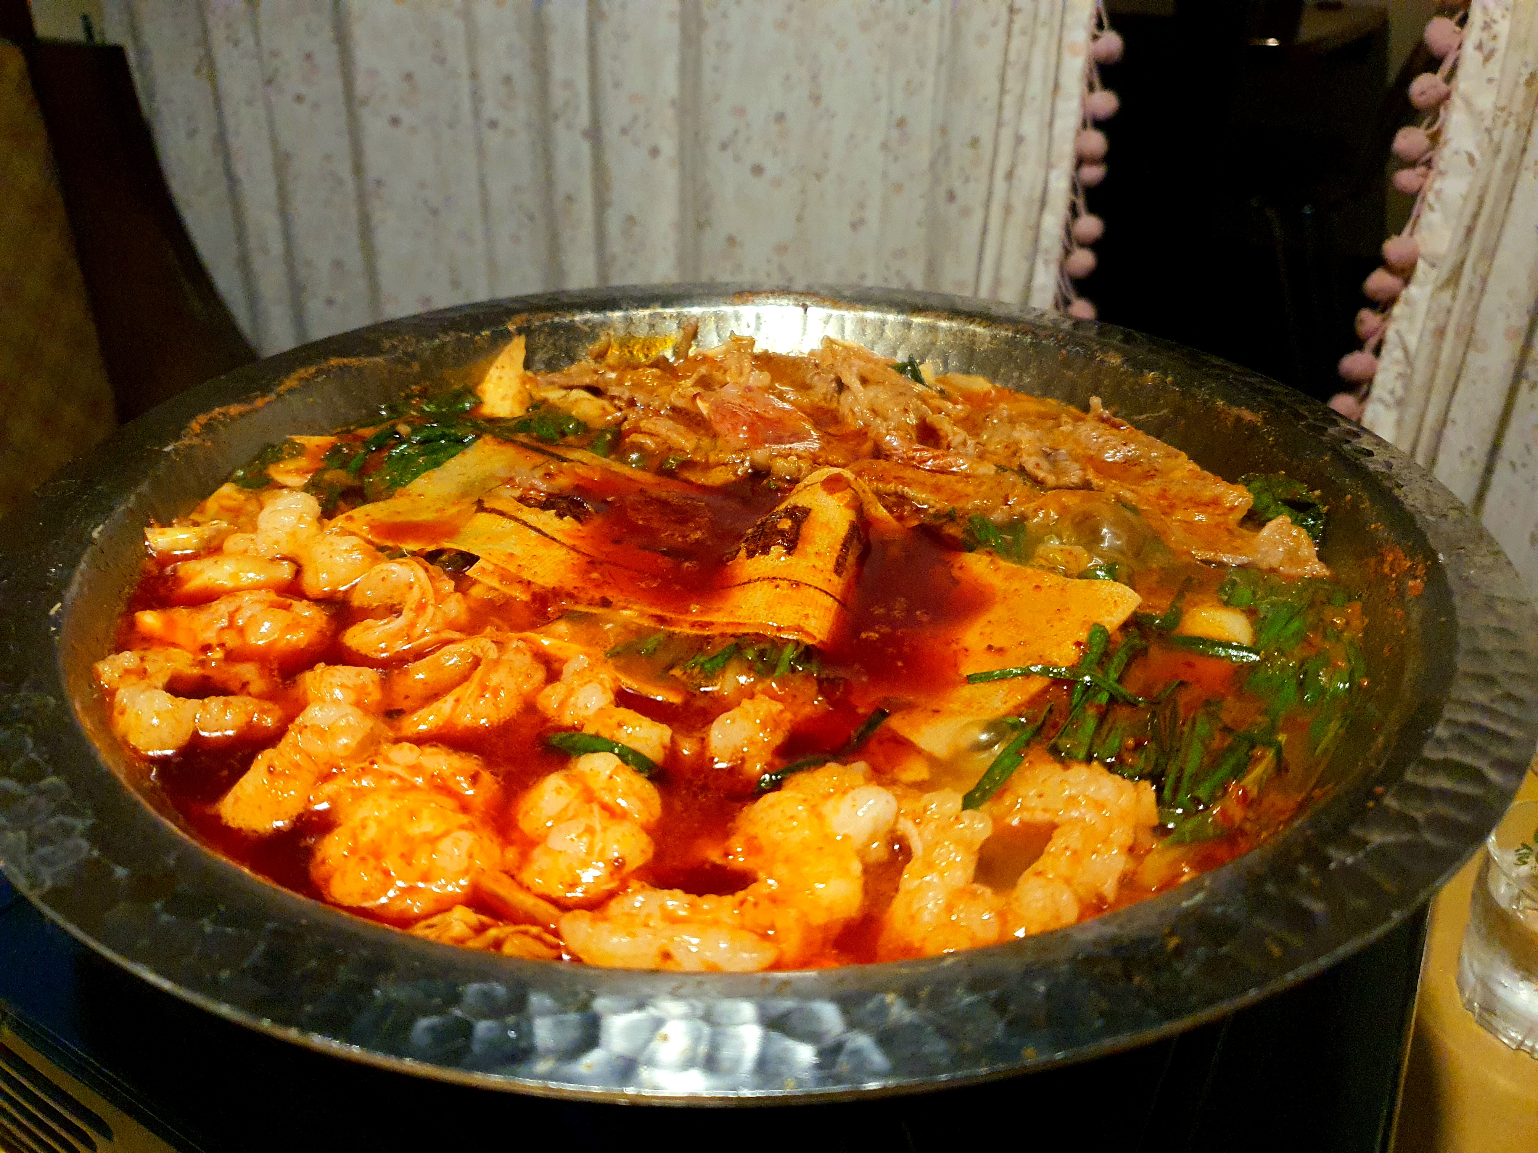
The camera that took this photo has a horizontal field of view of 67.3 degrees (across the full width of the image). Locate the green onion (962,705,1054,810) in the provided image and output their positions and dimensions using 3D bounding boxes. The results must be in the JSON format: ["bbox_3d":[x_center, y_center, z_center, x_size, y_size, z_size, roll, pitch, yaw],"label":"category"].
[{"bbox_3d":[0.043,0.031,0.203,0.005,0.004,0.031,20,35,31],"label":"green onion"}]

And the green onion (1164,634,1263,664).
[{"bbox_3d":[0.090,0.015,0.234,0.018,0.004,0.004,9,31,15],"label":"green onion"}]

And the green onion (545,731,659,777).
[{"bbox_3d":[-0.030,0.031,0.205,0.022,0.004,0.006,14,32,23],"label":"green onion"}]

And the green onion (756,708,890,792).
[{"bbox_3d":[0.010,0.031,0.204,0.030,0.004,0.006,-23,37,-35],"label":"green onion"}]

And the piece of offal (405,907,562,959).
[{"bbox_3d":[-0.042,0.055,0.170,0.023,0.009,0.012,5,30,9],"label":"piece of offal"}]

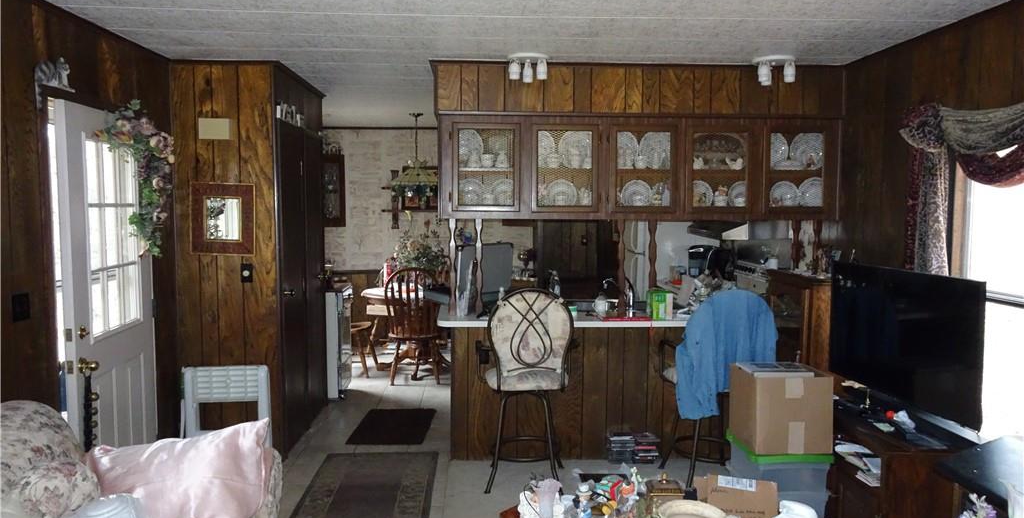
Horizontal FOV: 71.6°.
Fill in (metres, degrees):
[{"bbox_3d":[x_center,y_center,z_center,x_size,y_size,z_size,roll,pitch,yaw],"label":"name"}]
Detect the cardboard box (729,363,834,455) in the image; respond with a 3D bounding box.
[{"bbox_3d":[1.280,0.697,3.367,0.357,0.367,0.290,0,4,-3],"label":"cardboard box"}]

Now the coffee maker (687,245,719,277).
[{"bbox_3d":[1.711,0.034,6.344,0.220,0.292,0.270,4,6,38],"label":"coffee maker"}]

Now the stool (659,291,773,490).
[{"bbox_3d":[1.143,0.706,4.051,0.534,1.121,0.542,-1,4,-11],"label":"stool"}]

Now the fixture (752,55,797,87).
[{"bbox_3d":[1.482,-1.050,4.015,0.228,0.149,0.204,0,4,-3],"label":"fixture"}]

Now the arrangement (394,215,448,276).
[{"bbox_3d":[-0.871,-0.063,6.728,0.520,0.700,0.500,0,4,-3],"label":"arrangement"}]

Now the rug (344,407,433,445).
[{"bbox_3d":[-0.834,1.176,5.040,0.505,0.012,0.798,0,4,0],"label":"rug"}]

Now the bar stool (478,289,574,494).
[{"bbox_3d":[0.082,0.712,4.013,0.540,1.120,0.540,0,4,-3],"label":"bar stool"}]

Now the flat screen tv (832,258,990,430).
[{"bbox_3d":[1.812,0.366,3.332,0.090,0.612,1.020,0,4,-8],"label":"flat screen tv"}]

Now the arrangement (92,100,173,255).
[{"bbox_3d":[-1.891,-0.399,3.627,0.170,0.810,0.700,0,4,-3],"label":"arrangement"}]

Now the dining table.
[{"bbox_3d":[-0.886,0.688,6.832,1.140,0.745,1.100,0,4,-3],"label":"dining table"}]

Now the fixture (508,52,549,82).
[{"bbox_3d":[0.095,-1.077,4.042,0.235,0.145,0.235,0,4,-3],"label":"fixture"}]

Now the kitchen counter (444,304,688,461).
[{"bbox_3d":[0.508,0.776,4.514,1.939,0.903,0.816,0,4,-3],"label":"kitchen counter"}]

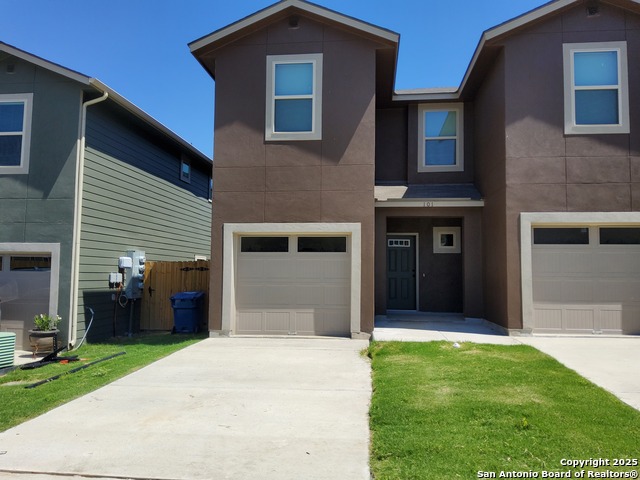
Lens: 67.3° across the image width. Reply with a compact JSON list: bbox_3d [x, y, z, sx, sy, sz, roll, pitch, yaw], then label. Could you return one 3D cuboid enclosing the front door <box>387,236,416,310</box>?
[{"bbox_3d":[2.134,0.880,12.962,0.900,2.020,0.060,0,-4,7],"label":"front door"}]

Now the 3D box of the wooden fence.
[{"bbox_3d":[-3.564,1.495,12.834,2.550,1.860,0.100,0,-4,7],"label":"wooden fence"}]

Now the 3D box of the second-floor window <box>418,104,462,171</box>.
[{"bbox_3d":[3.147,-2.657,12.475,1.170,1.800,0.110,0,-4,7],"label":"second-floor window"}]

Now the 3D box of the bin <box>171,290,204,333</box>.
[{"bbox_3d":[-3.333,1.819,12.138,0.640,1.050,0.760,0,-4,7],"label":"bin"}]

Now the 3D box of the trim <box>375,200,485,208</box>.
[{"bbox_3d":[2.566,-0.847,11.301,2.500,0.165,0.060,0,-4,7],"label":"trim"}]

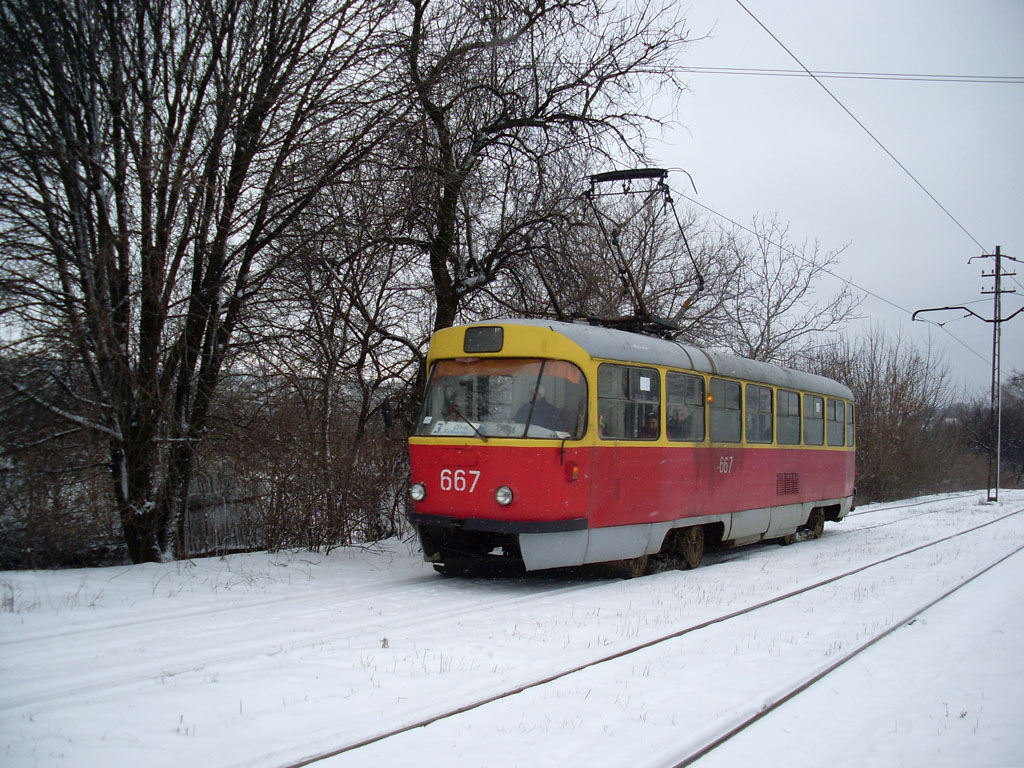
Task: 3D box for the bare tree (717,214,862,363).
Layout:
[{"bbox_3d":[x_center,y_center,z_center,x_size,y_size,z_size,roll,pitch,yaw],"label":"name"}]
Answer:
[{"bbox_3d":[9.400,-0.900,38.000,5.300,9.700,5.000,0,-3,13],"label":"bare tree"}]

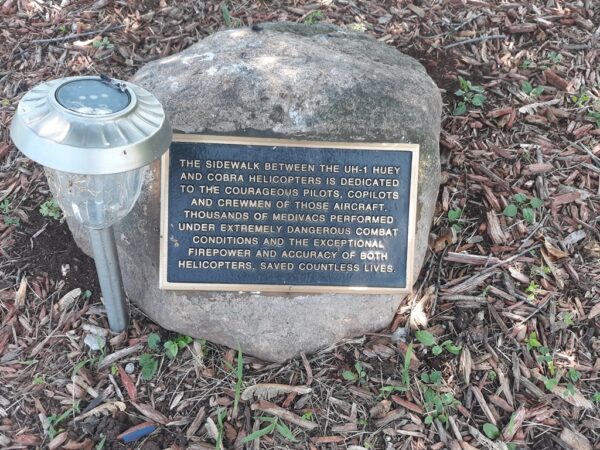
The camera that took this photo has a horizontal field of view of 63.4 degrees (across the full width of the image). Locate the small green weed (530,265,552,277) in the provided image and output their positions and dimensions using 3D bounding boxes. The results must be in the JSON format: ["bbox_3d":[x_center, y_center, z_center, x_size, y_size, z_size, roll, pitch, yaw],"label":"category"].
[{"bbox_3d":[0.385,0.072,0.773,0.035,0.013,0.020,8,49,0],"label":"small green weed"}]

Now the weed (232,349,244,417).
[{"bbox_3d":[-0.074,0.189,0.585,0.015,0.060,0.070,8,49,0],"label":"weed"}]

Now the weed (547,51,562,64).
[{"bbox_3d":[0.644,-0.424,1.227,0.041,0.027,0.042,8,49,0],"label":"weed"}]

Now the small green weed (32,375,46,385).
[{"bbox_3d":[-0.275,0.163,0.513,0.014,0.006,0.008,6,45,0],"label":"small green weed"}]

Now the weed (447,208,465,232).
[{"bbox_3d":[0.264,-0.008,0.822,0.030,0.024,0.045,8,49,0],"label":"weed"}]

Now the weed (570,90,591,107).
[{"bbox_3d":[0.642,-0.289,1.111,0.046,0.027,0.044,8,49,0],"label":"weed"}]

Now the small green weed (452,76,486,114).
[{"bbox_3d":[0.334,-0.255,0.956,0.064,0.047,0.064,6,45,0],"label":"small green weed"}]

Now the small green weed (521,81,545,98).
[{"bbox_3d":[0.534,-0.311,1.115,0.055,0.030,0.050,8,49,0],"label":"small green weed"}]

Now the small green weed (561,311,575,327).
[{"bbox_3d":[0.395,0.138,0.717,0.021,0.014,0.025,8,49,0],"label":"small green weed"}]

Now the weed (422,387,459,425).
[{"bbox_3d":[0.150,0.193,0.519,0.037,0.015,0.036,6,45,0],"label":"weed"}]

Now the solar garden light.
[{"bbox_3d":[-0.185,0.016,0.465,0.122,0.295,0.122,10,43,-5],"label":"solar garden light"}]

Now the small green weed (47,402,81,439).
[{"bbox_3d":[-0.271,0.223,0.557,0.039,0.025,0.043,8,49,0],"label":"small green weed"}]

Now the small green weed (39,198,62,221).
[{"bbox_3d":[-0.351,-0.022,0.683,0.032,0.013,0.030,6,45,0],"label":"small green weed"}]

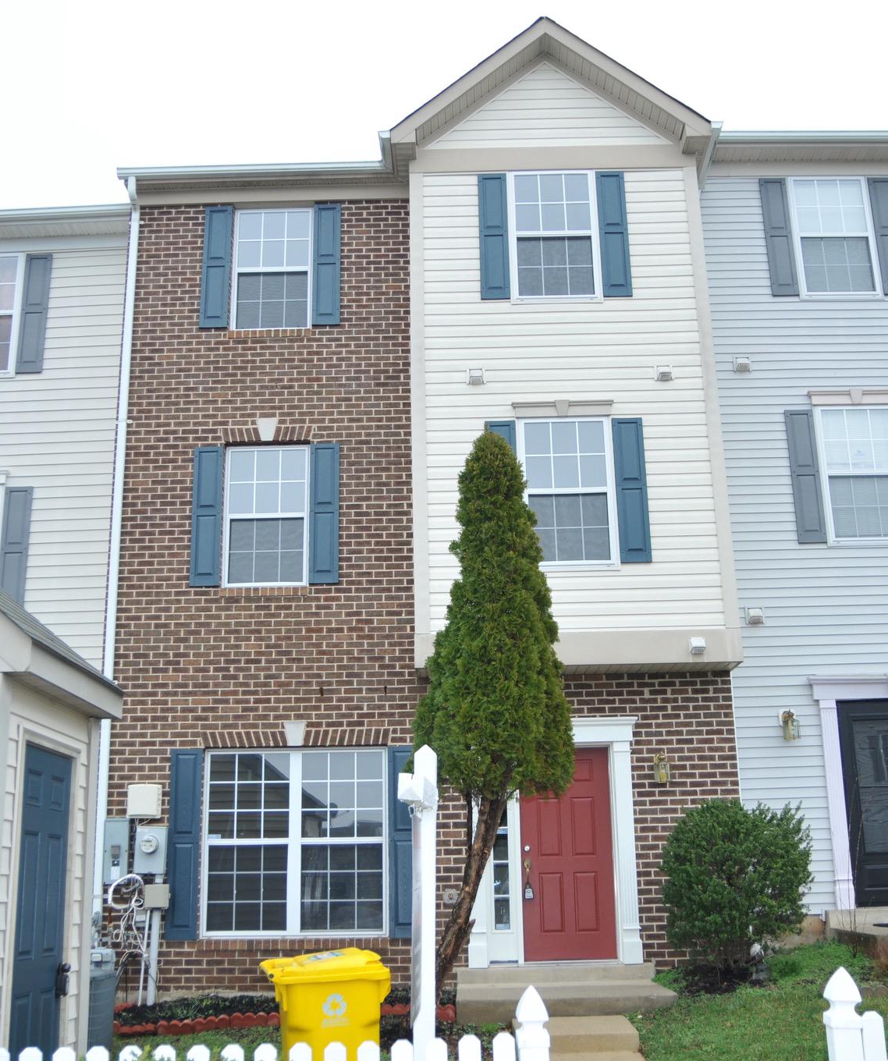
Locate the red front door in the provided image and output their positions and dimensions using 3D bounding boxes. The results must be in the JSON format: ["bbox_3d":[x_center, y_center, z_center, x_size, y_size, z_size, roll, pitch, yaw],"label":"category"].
[{"bbox_3d":[1.209,3.128,10.700,0.890,1.980,0.050,-1,-15,0],"label":"red front door"}]

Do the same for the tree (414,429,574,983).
[{"bbox_3d":[0.453,1.597,10.286,1.520,5.350,1.500,-1,-15,-1],"label":"tree"}]

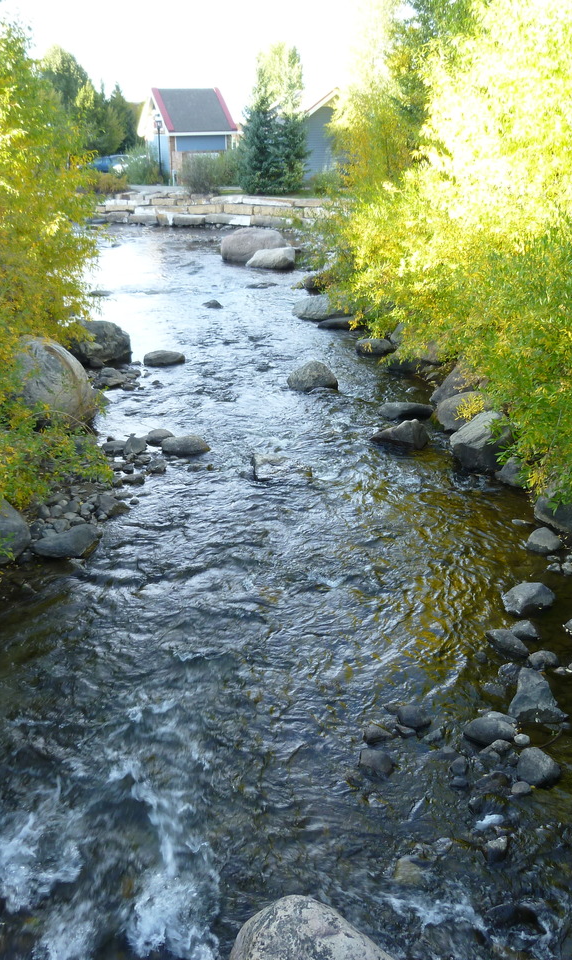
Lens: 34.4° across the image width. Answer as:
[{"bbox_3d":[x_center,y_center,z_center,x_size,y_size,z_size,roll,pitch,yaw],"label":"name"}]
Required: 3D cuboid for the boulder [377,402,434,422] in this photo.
[{"bbox_3d":[1.804,-1.036,13.965,0.869,0.215,0.521,2,20,5],"label":"boulder"}]

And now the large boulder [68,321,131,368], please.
[{"bbox_3d":[-3.358,-2.423,16.404,1.209,0.780,1.028,-1,20,0],"label":"large boulder"}]

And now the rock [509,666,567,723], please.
[{"bbox_3d":[1.819,1.550,6.672,0.379,0.324,0.398,-1,20,0],"label":"rock"}]

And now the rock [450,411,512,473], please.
[{"bbox_3d":[2.466,-0.464,11.634,0.773,0.771,0.811,-1,20,0],"label":"rock"}]

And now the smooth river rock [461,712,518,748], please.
[{"bbox_3d":[1.320,1.622,6.001,0.344,0.182,0.224,-1,20,0],"label":"smooth river rock"}]

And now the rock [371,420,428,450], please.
[{"bbox_3d":[1.544,-0.614,12.587,0.782,0.380,0.508,5,20,14],"label":"rock"}]

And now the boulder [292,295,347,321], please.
[{"bbox_3d":[0.844,-3.989,21.429,1.388,0.576,1.041,0,20,0],"label":"boulder"}]

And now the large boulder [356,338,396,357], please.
[{"bbox_3d":[1.712,-2.543,17.794,0.703,0.325,0.527,-1,20,0],"label":"large boulder"}]

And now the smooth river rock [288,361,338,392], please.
[{"bbox_3d":[0.450,-1.729,15.431,0.850,0.498,0.680,0,20,0],"label":"smooth river rock"}]

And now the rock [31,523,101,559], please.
[{"bbox_3d":[-2.209,0.622,9.381,0.679,0.253,0.374,-10,22,-23],"label":"rock"}]

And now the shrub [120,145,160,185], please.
[{"bbox_3d":[-8.336,-18.086,53.008,2.218,2.168,1.996,0,20,0],"label":"shrub"}]

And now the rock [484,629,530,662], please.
[{"bbox_3d":[1.778,1.323,7.412,0.360,0.214,0.180,14,25,35],"label":"rock"}]

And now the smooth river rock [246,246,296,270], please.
[{"bbox_3d":[-0.467,-7.113,29.825,1.610,0.724,1.207,-1,20,0],"label":"smooth river rock"}]

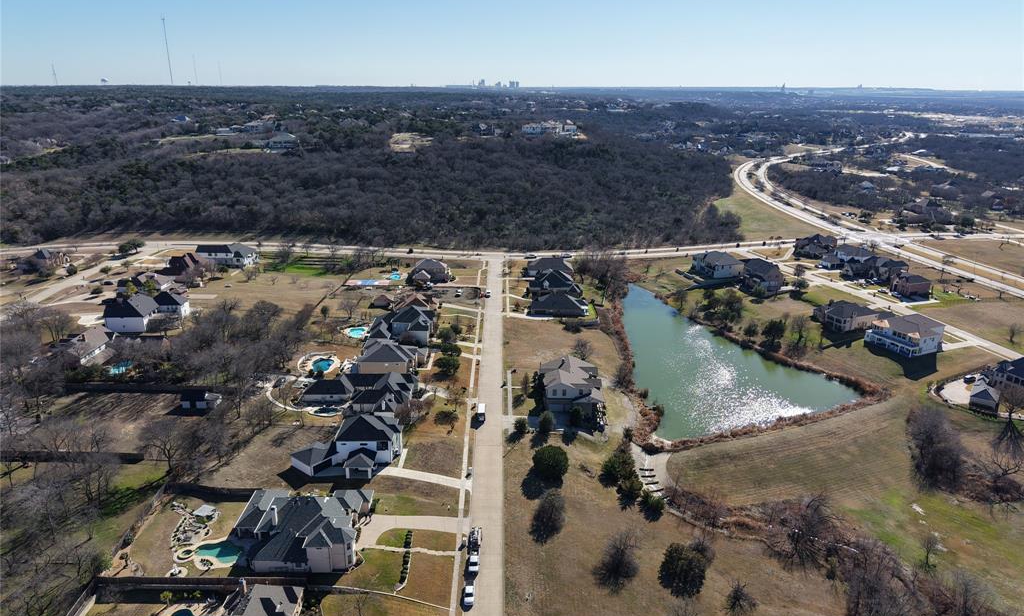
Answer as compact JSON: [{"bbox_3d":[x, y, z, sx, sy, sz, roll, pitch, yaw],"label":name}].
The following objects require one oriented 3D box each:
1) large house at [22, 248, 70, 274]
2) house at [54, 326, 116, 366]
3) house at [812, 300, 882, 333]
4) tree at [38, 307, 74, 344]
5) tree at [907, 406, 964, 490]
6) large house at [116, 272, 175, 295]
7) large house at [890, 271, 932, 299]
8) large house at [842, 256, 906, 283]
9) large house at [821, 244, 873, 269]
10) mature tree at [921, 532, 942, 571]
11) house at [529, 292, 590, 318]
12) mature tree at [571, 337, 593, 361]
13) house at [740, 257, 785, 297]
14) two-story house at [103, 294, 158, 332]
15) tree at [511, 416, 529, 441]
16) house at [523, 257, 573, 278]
[{"bbox_3d":[-274.990,-30.000,421.400,17.490,10.690,20.890,8,19,24],"label":"large house"},{"bbox_3d":[-161.050,14.880,269.430,25.000,7.500,27.000,0,17,-1],"label":"house"},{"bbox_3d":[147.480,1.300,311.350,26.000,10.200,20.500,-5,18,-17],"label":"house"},{"bbox_3d":[-191.720,7.630,296.740,13.600,13.600,13.600,0,17,0],"label":"tree"},{"bbox_3d":[123.480,39.270,206.370,12.500,14.000,12.500,0,17,-1],"label":"tree"},{"bbox_3d":[-192.400,-14.770,377.300,23.320,8.070,24.290,0,17,0],"label":"large house"},{"bbox_3d":[209.110,-13.490,371.590,15.060,9.040,16.030,-5,18,-14],"label":"large house"},{"bbox_3d":[190.980,-21.780,374.620,17.500,10.000,25.000,-5,18,-17],"label":"large house"},{"bbox_3d":[193.600,-30.030,412.430,29.000,9.800,22.000,-3,18,-10],"label":"large house"},{"bbox_3d":[94.450,54.590,159.530,4.660,8.160,4.660,0,17,0],"label":"mature tree"},{"bbox_3d":[21.510,-4.650,330.720,27.000,9.200,24.000,0,17,-1],"label":"house"},{"bbox_3d":[28.350,16.110,284.000,8.000,9.200,8.000,0,17,-1],"label":"mature tree"},{"bbox_3d":[136.040,-17.540,378.980,14.580,12.340,20.410,-5,18,-14],"label":"house"},{"bbox_3d":[-169.080,1.920,317.360,18.950,12.150,20.890,0,17,0],"label":"two-story house"},{"bbox_3d":[2.720,36.190,219.440,4.180,5.440,4.180,0,17,0],"label":"tree"},{"bbox_3d":[20.570,-23.240,389.870,25.000,9.300,19.500,0,17,-1],"label":"house"}]

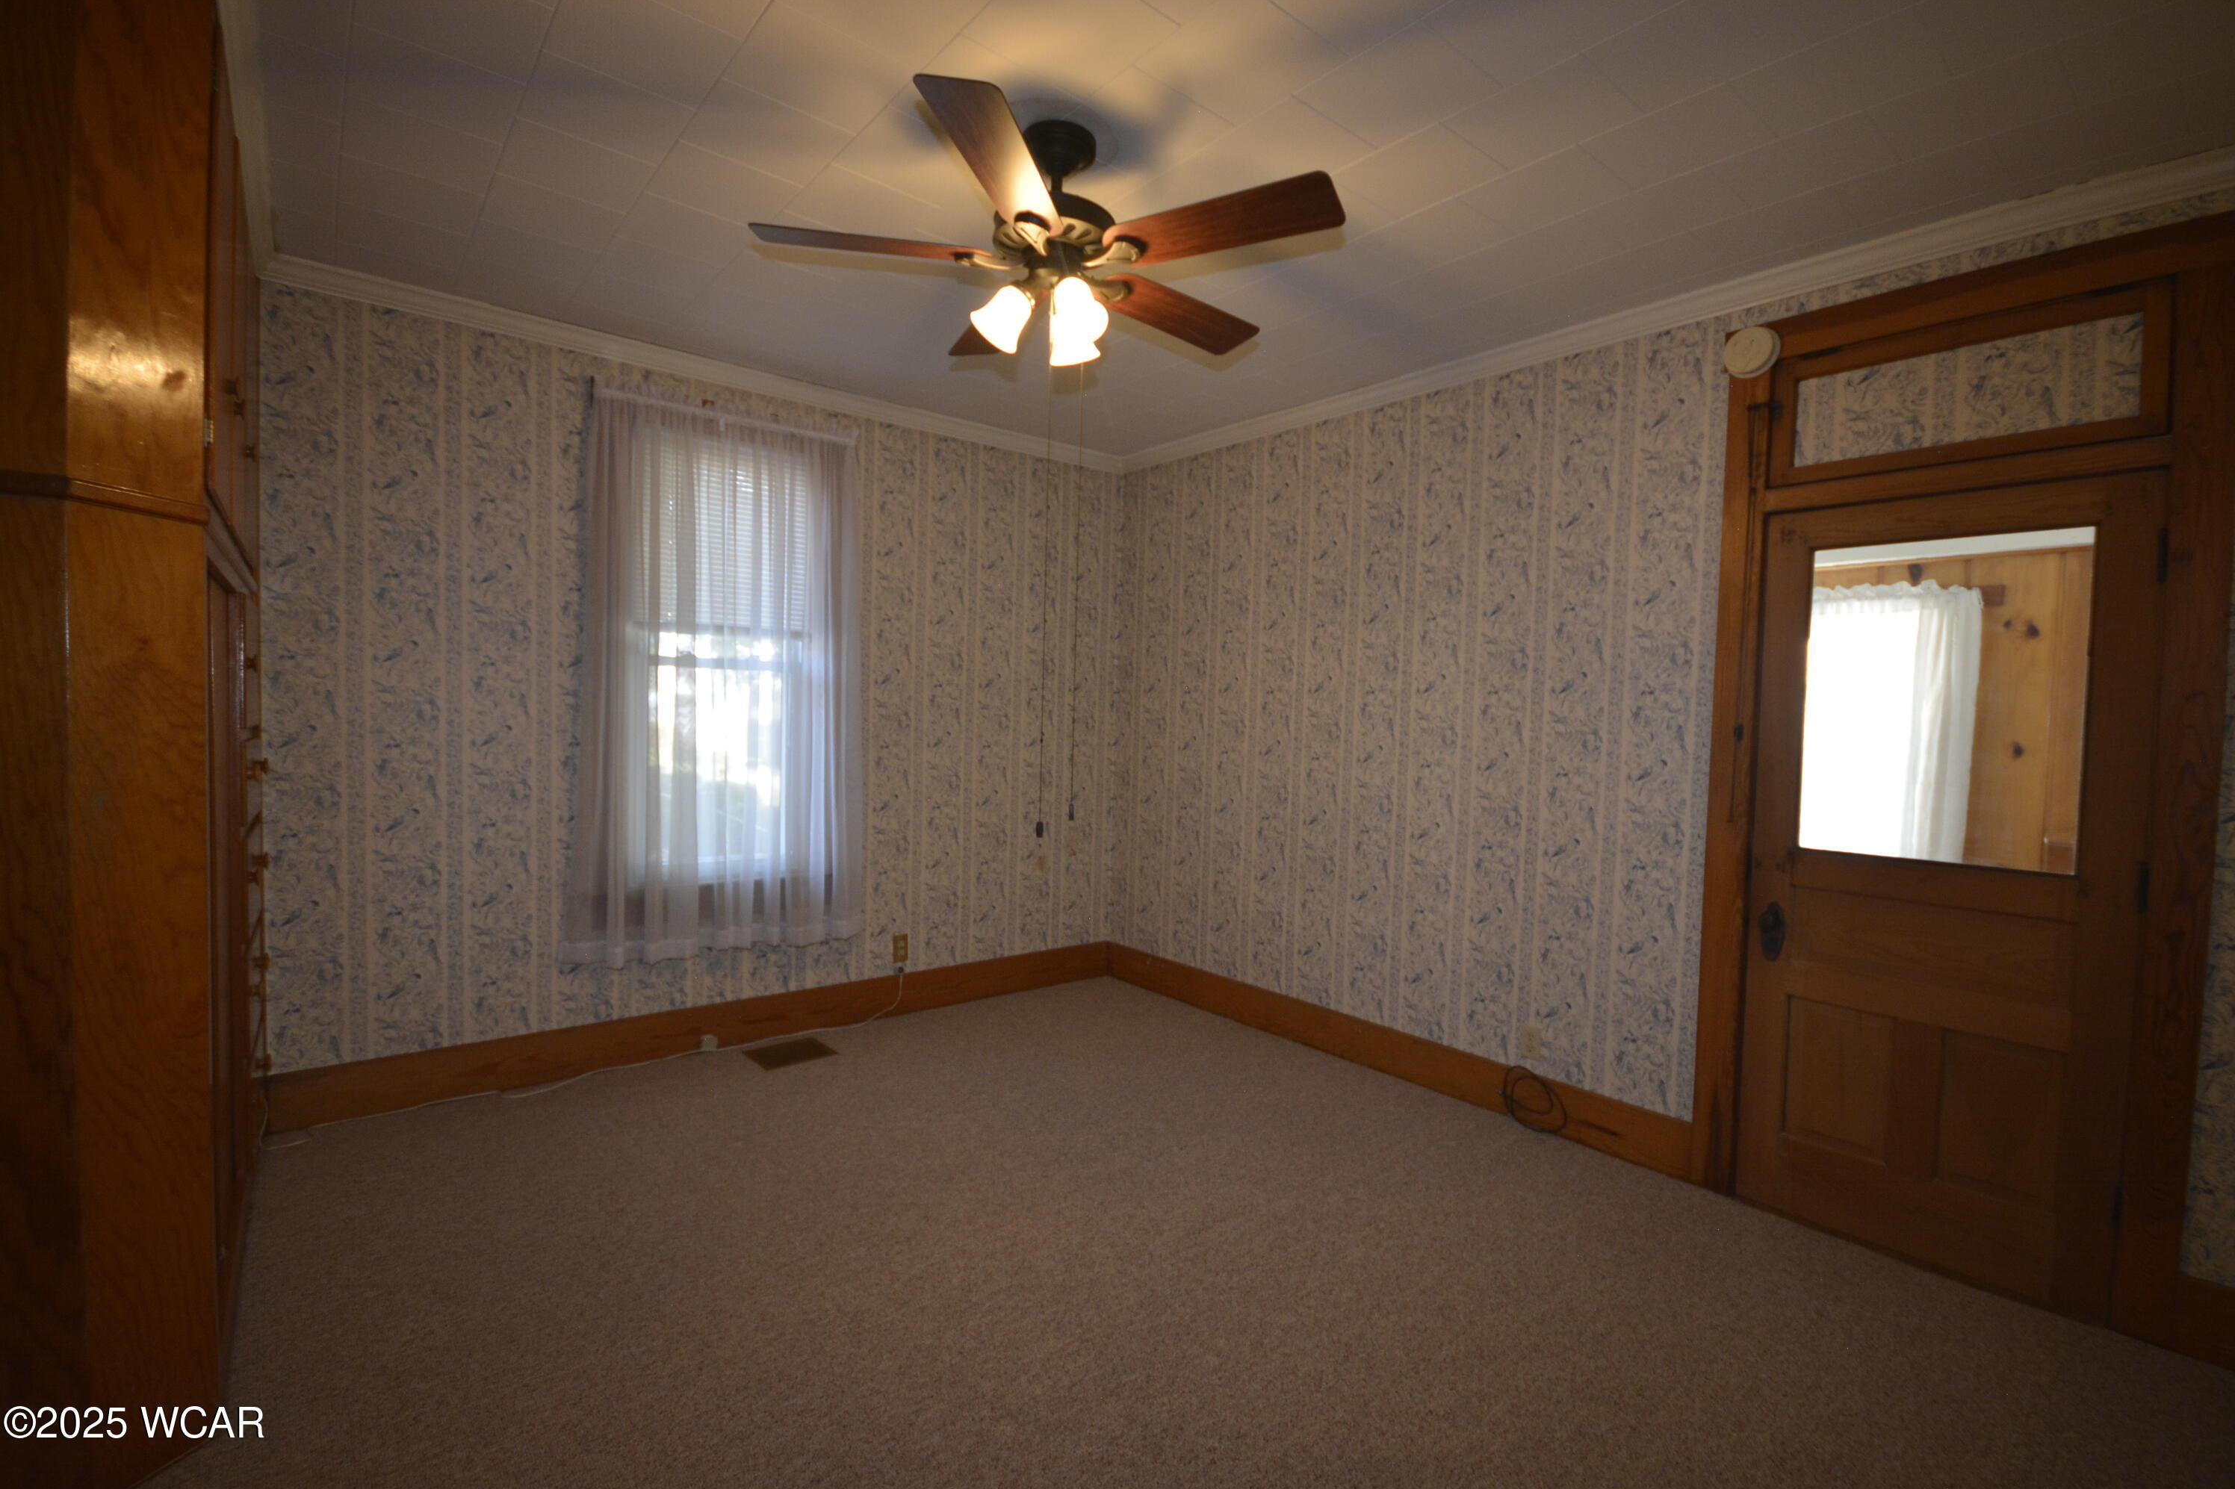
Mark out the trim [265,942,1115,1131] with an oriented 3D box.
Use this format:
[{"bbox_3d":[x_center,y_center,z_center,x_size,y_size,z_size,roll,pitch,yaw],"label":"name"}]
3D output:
[{"bbox_3d":[-1.321,1.119,3.902,3.321,0.183,0.022,1,2,-40],"label":"trim"}]

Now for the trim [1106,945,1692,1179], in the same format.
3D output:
[{"bbox_3d":[0.861,1.196,3.914,0.022,0.183,2.787,1,2,-40],"label":"trim"}]

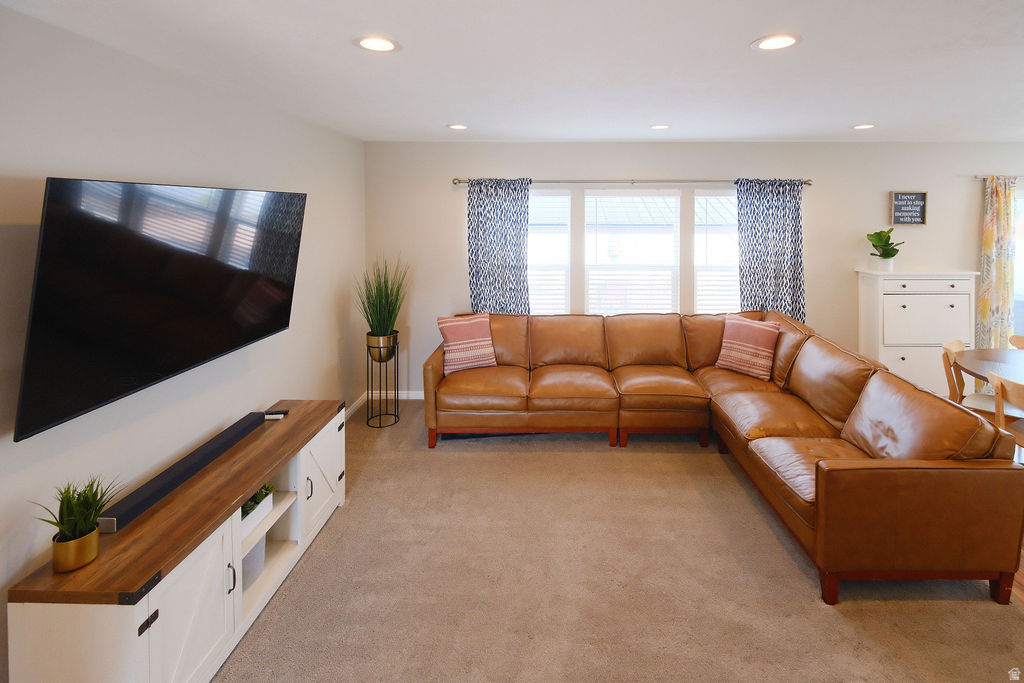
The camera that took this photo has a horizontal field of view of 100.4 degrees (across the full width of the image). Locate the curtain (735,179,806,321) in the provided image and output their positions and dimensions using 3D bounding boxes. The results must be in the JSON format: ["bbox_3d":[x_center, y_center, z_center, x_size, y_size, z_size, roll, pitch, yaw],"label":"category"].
[{"bbox_3d":[2.393,-0.560,3.950,0.610,1.860,0.110,0,7,2],"label":"curtain"}]

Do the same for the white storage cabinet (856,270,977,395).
[{"bbox_3d":[3.650,-0.020,3.870,0.870,1.250,0.300,0,7,2],"label":"white storage cabinet"}]

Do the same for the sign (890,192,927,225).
[{"bbox_3d":[3.708,-1.240,3.985,0.315,0.305,0.040,0,7,2],"label":"sign"}]

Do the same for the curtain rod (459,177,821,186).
[{"bbox_3d":[1.105,-1.477,3.940,3.310,0.070,0.080,0,7,2],"label":"curtain rod"}]

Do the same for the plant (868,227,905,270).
[{"bbox_3d":[3.380,-0.825,3.860,0.280,0.370,0.260,0,7,2],"label":"plant"}]

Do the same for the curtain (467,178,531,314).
[{"bbox_3d":[-0.125,-0.570,3.950,0.580,1.880,0.110,0,7,2],"label":"curtain"}]

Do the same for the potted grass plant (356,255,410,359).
[{"bbox_3d":[-1.090,-0.270,3.600,0.430,0.890,0.390,0,7,2],"label":"potted grass plant"}]

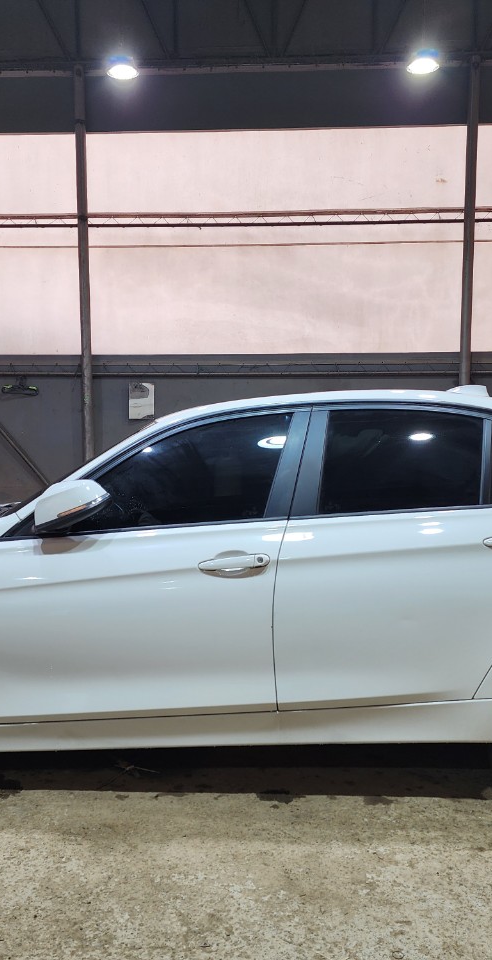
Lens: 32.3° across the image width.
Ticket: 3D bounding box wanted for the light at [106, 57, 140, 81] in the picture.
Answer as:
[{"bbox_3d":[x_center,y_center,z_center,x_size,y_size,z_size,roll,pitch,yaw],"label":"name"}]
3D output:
[{"bbox_3d":[-1.126,-3.805,7.793,0.298,0.155,0.298,0,6,2],"label":"light"}]

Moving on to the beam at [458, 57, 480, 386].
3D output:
[{"bbox_3d":[2.399,-1.979,9.148,0.115,4.920,0.115,0,6,2],"label":"beam"}]

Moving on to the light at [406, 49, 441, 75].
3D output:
[{"bbox_3d":[1.630,-3.865,7.793,0.298,0.155,0.298,0,6,2],"label":"light"}]

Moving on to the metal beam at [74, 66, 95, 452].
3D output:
[{"bbox_3d":[-1.754,-1.962,9.304,0.115,4.916,0.115,0,6,2],"label":"metal beam"}]

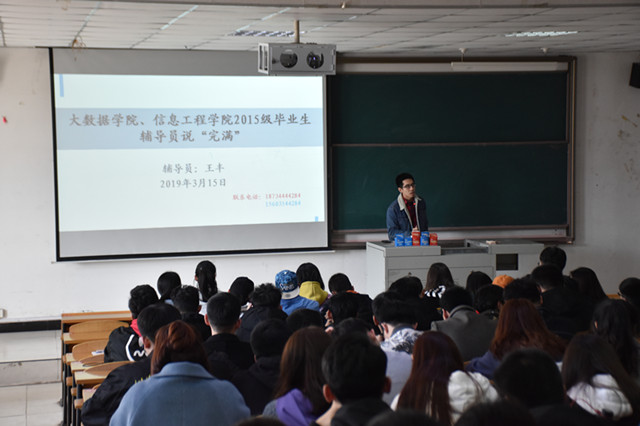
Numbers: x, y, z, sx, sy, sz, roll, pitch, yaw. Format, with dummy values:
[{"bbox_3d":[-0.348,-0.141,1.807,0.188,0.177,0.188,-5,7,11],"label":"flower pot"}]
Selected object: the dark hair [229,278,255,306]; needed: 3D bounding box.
[{"bbox_3d":[-0.540,0.540,8.800,0.180,0.210,0.210,-2,4,-18],"label":"dark hair"}]

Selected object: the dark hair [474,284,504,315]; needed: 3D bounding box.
[{"bbox_3d":[1.133,0.581,8.600,0.185,0.200,0.210,-1,4,-6],"label":"dark hair"}]

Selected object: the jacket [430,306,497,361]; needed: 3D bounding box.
[{"bbox_3d":[0.819,0.820,7.267,0.500,0.620,0.420,-1,4,-13],"label":"jacket"}]

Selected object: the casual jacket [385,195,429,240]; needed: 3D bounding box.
[{"bbox_3d":[0.872,0.090,12.747,0.420,0.560,0.320,-2,5,-20],"label":"casual jacket"}]

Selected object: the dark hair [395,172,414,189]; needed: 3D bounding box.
[{"bbox_3d":[0.875,-0.332,13.251,0.180,0.180,0.205,-4,5,-38],"label":"dark hair"}]

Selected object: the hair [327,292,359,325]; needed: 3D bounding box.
[{"bbox_3d":[0.126,0.534,7.150,0.175,0.190,0.200,-2,5,-20],"label":"hair"}]

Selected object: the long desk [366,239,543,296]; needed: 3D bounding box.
[{"bbox_3d":[1.311,0.724,12.567,1.540,0.897,0.614,-1,4,-13],"label":"long desk"}]

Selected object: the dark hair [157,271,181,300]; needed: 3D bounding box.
[{"bbox_3d":[-1.161,0.560,9.787,0.180,0.250,0.210,-1,4,-13],"label":"dark hair"}]

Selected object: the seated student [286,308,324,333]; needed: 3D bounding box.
[{"bbox_3d":[-0.101,1.093,6.865,0.500,1.200,0.700,-1,4,-13],"label":"seated student"}]

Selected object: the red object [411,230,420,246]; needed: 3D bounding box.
[{"bbox_3d":[0.917,0.249,12.232,0.085,0.140,0.060,-1,4,-13],"label":"red object"}]

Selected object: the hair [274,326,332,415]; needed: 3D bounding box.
[{"bbox_3d":[-0.061,0.622,5.050,0.230,0.340,0.240,-1,4,-8],"label":"hair"}]

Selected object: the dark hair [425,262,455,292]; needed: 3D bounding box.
[{"bbox_3d":[0.950,0.522,10.237,0.220,0.280,0.230,-1,4,-13],"label":"dark hair"}]

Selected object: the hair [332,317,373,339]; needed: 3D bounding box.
[{"bbox_3d":[0.147,0.555,5.800,0.180,0.190,0.210,-1,4,-8],"label":"hair"}]

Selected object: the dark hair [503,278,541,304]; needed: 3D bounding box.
[{"bbox_3d":[1.226,0.500,7.800,0.205,0.200,0.220,-1,4,-6],"label":"dark hair"}]

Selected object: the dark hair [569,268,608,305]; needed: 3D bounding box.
[{"bbox_3d":[2.103,0.578,10.101,0.260,0.320,0.240,-2,4,-19],"label":"dark hair"}]

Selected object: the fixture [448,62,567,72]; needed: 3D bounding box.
[{"bbox_3d":[1.951,-1.526,13.418,1.240,0.100,0.140,-1,4,-13],"label":"fixture"}]

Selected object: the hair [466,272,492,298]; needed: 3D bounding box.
[{"bbox_3d":[1.147,0.521,9.200,0.190,0.230,0.210,-1,4,-11],"label":"hair"}]

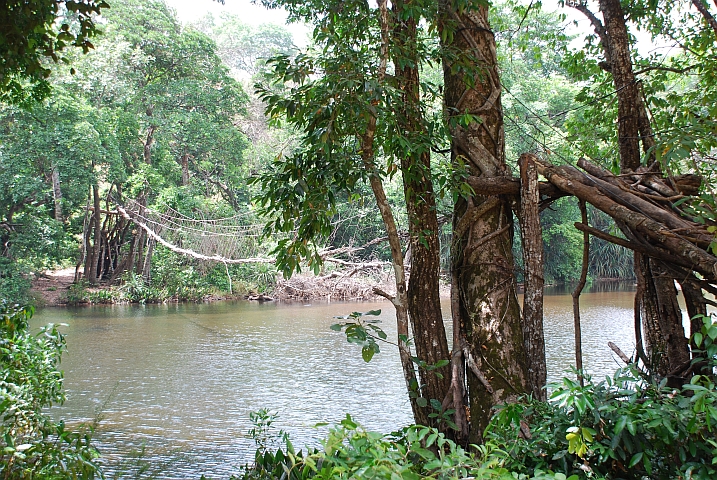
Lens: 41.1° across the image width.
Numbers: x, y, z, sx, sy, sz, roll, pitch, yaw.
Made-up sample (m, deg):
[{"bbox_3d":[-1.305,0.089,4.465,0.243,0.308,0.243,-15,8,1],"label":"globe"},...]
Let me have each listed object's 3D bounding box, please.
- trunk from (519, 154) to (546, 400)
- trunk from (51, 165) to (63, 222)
[{"bbox_3d":[1.641,0.362,9.000,0.220,2.350,0.210,0,0,0],"label":"trunk"},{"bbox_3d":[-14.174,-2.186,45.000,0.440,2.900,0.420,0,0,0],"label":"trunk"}]

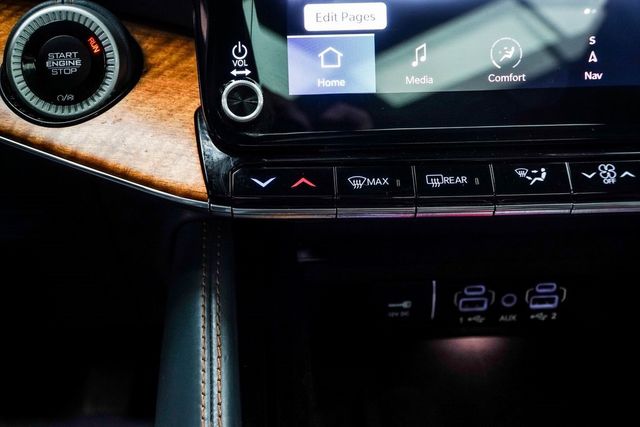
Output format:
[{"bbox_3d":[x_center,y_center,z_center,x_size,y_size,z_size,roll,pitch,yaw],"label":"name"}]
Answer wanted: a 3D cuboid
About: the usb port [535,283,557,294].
[{"bbox_3d":[0.124,0.039,0.443,0.011,0.006,0.009,-2,30,-2],"label":"usb port"}]

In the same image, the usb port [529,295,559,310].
[{"bbox_3d":[0.125,0.048,0.448,0.016,0.008,0.010,-2,30,-2],"label":"usb port"}]

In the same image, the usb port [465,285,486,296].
[{"bbox_3d":[0.085,0.041,0.442,0.011,0.006,0.009,-2,30,-2],"label":"usb port"}]

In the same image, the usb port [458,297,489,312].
[{"bbox_3d":[0.085,0.049,0.447,0.016,0.008,0.010,-2,30,-2],"label":"usb port"}]

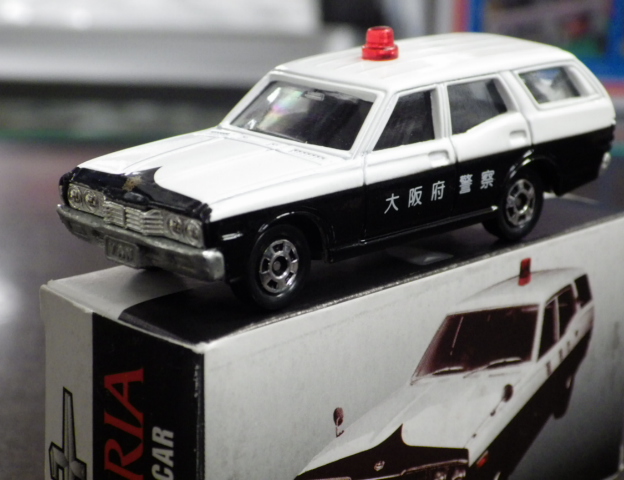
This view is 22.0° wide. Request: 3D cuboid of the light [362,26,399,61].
[{"bbox_3d":[0.009,-0.024,0.199,0.005,0.004,0.005,1,16,0],"label":"light"}]

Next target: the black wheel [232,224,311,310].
[{"bbox_3d":[-0.004,0.003,0.177,0.009,0.009,0.003,-14,21,-42],"label":"black wheel"}]

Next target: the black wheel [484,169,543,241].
[{"bbox_3d":[0.026,-0.005,0.205,0.009,0.009,0.003,-14,21,-42],"label":"black wheel"}]

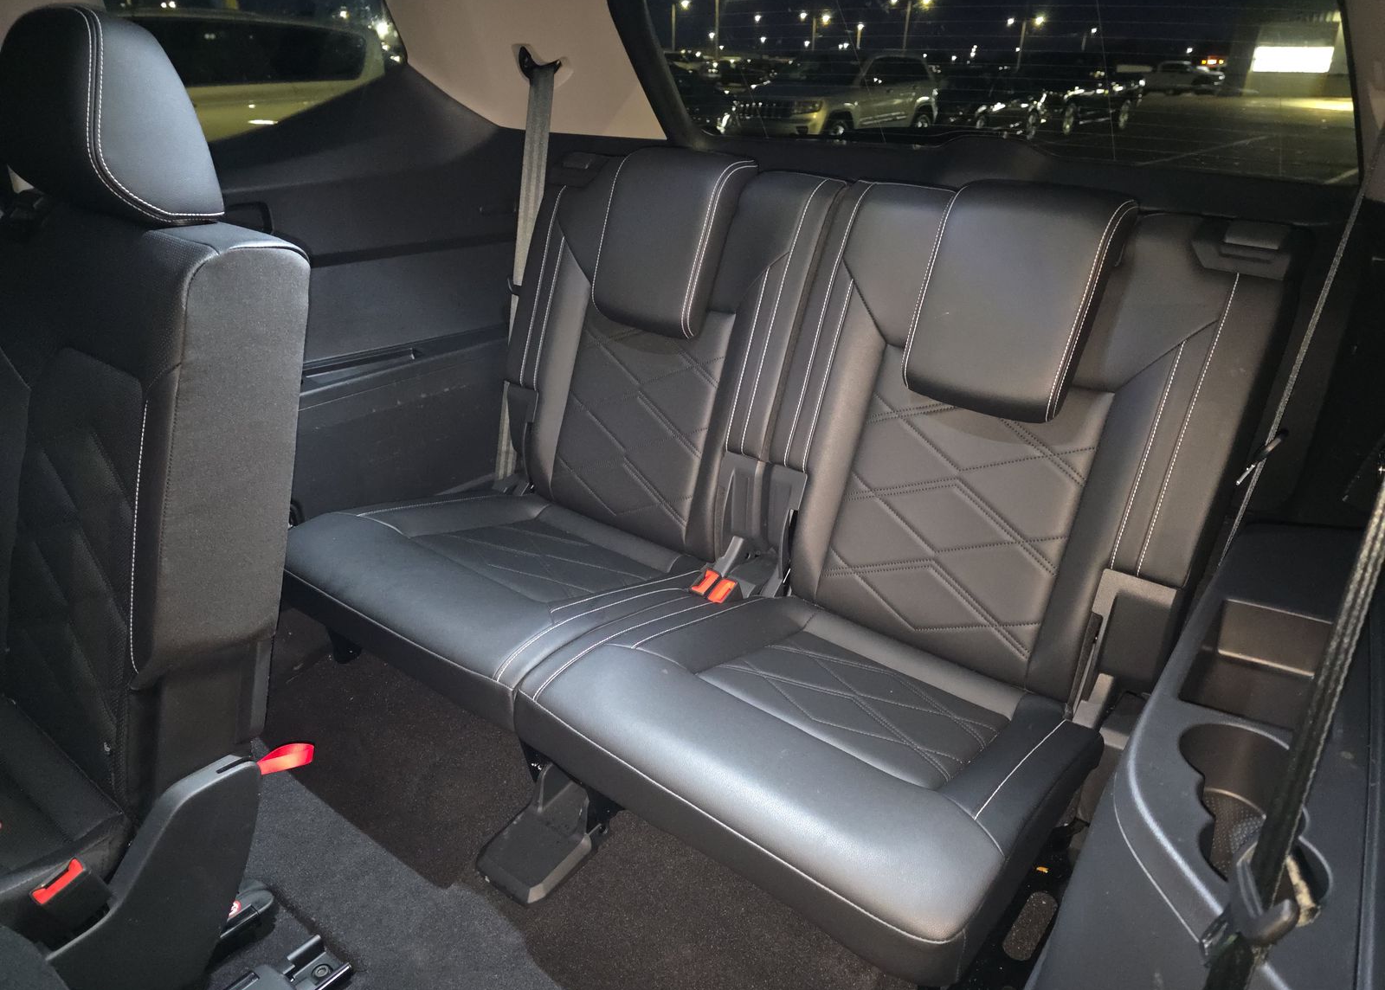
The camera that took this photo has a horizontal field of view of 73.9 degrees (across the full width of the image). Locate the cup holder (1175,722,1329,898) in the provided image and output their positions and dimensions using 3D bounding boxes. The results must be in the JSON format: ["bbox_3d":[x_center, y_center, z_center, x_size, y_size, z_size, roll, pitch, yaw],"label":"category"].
[{"bbox_3d":[0.453,0.282,0.762,0.105,0.080,0.200,12,27,21],"label":"cup holder"}]

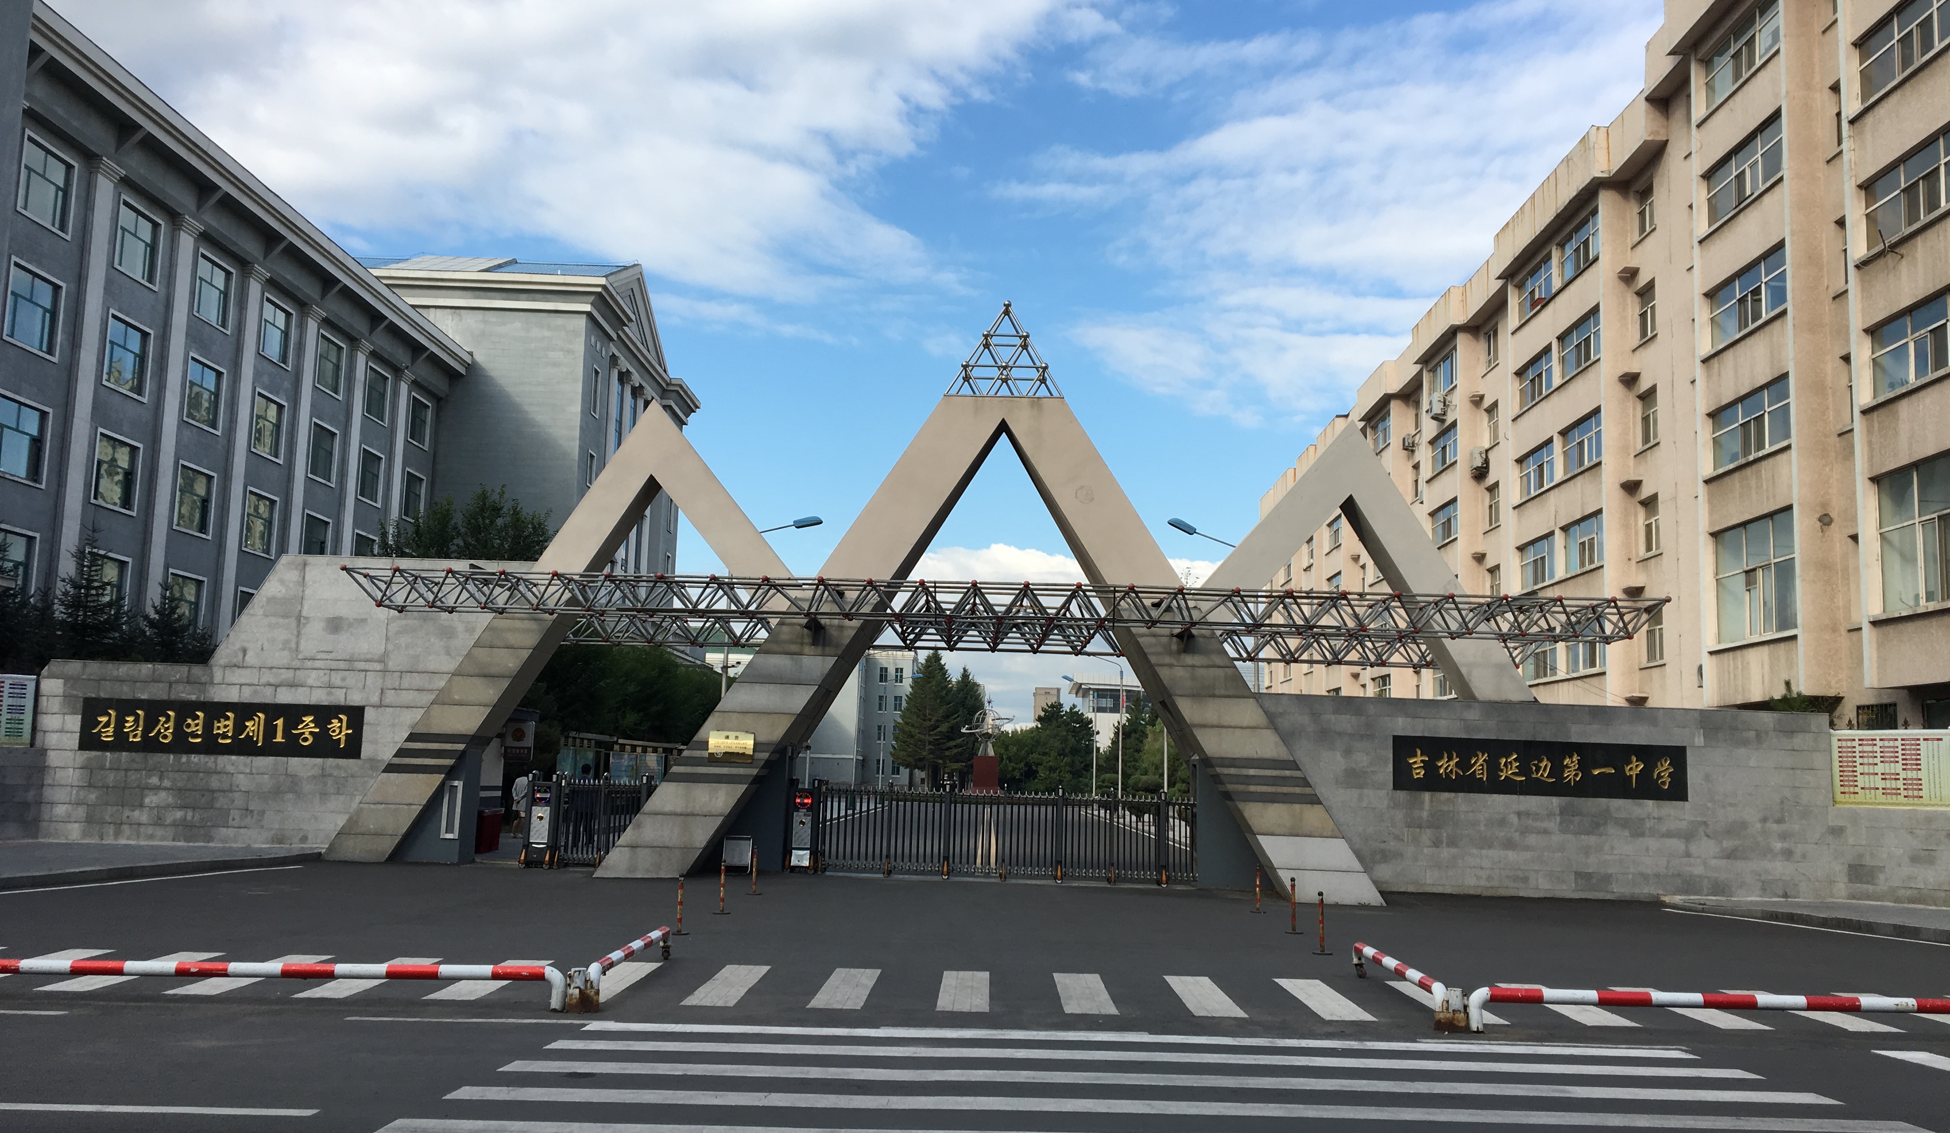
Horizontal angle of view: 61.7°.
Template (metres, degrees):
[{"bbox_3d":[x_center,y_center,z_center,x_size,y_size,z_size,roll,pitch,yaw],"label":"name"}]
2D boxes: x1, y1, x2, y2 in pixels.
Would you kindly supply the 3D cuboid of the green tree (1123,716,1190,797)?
[{"bbox_3d":[8.986,9.718,79.417,3.700,4.980,3.600,2,-8,0],"label":"green tree"}]

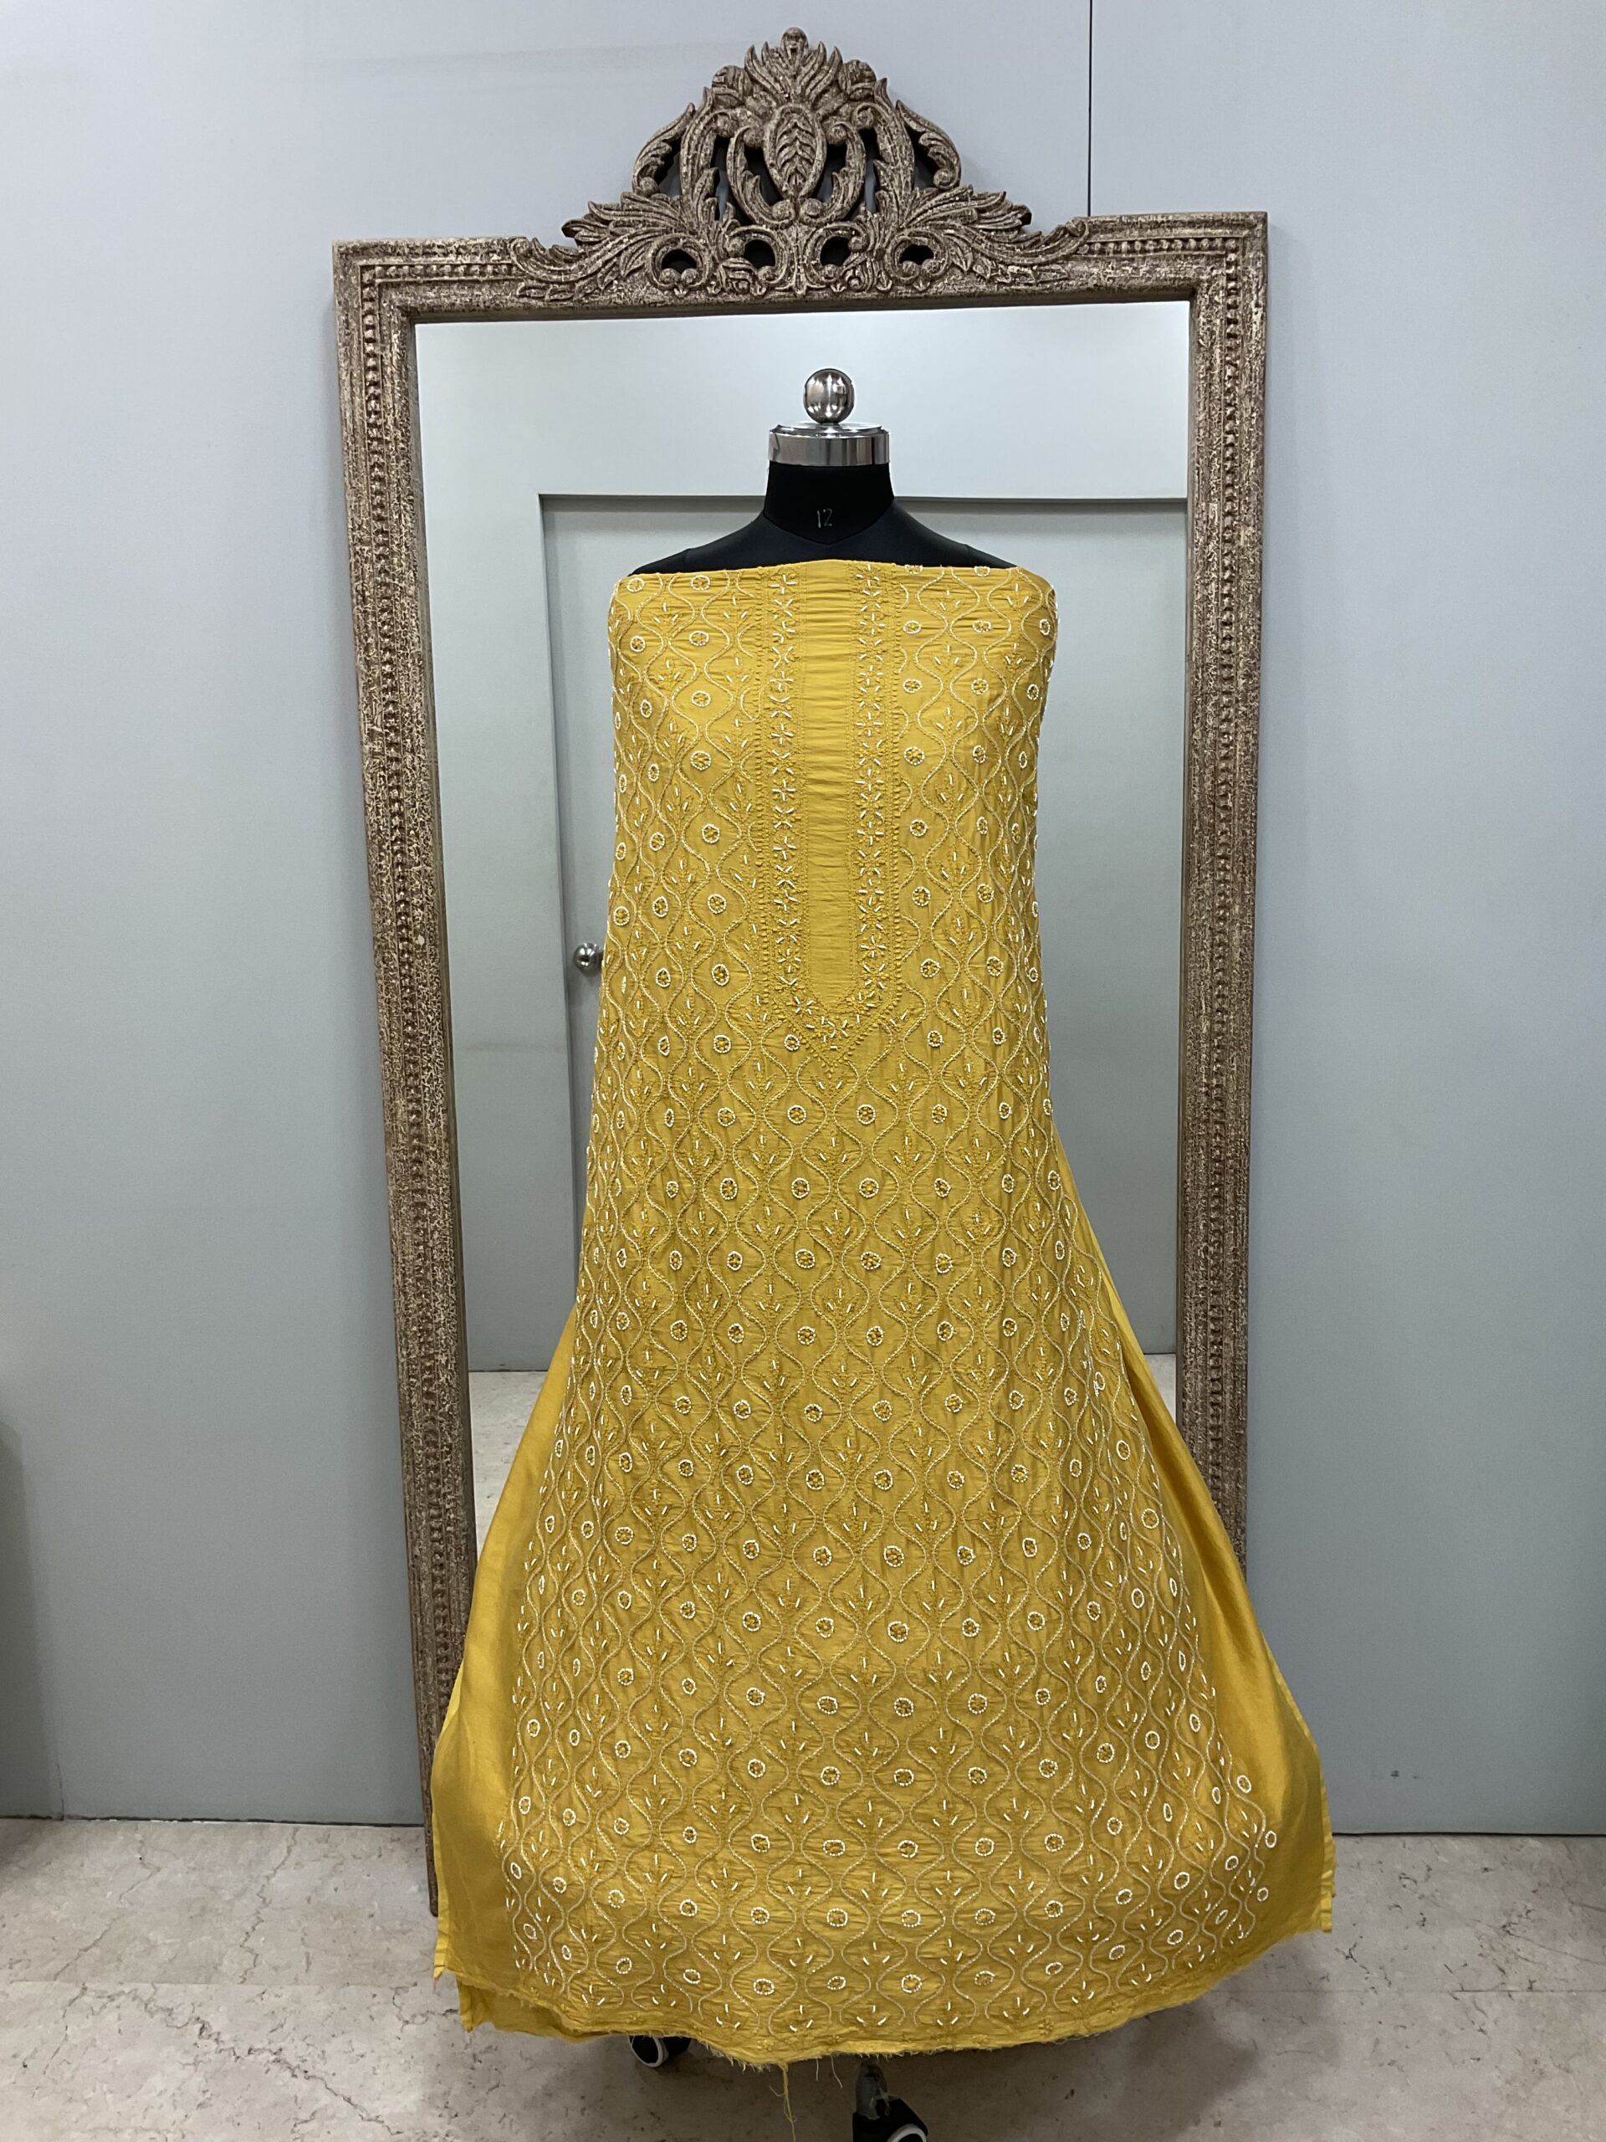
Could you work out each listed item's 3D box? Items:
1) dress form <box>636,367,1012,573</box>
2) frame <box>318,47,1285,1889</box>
[{"bbox_3d":[0.042,0.220,1.782,0.450,1.730,0.400,-1,12,1],"label":"dress form"},{"bbox_3d":[0.013,-0.029,2.035,0.980,2.120,0.075,-1,9,1],"label":"frame"}]

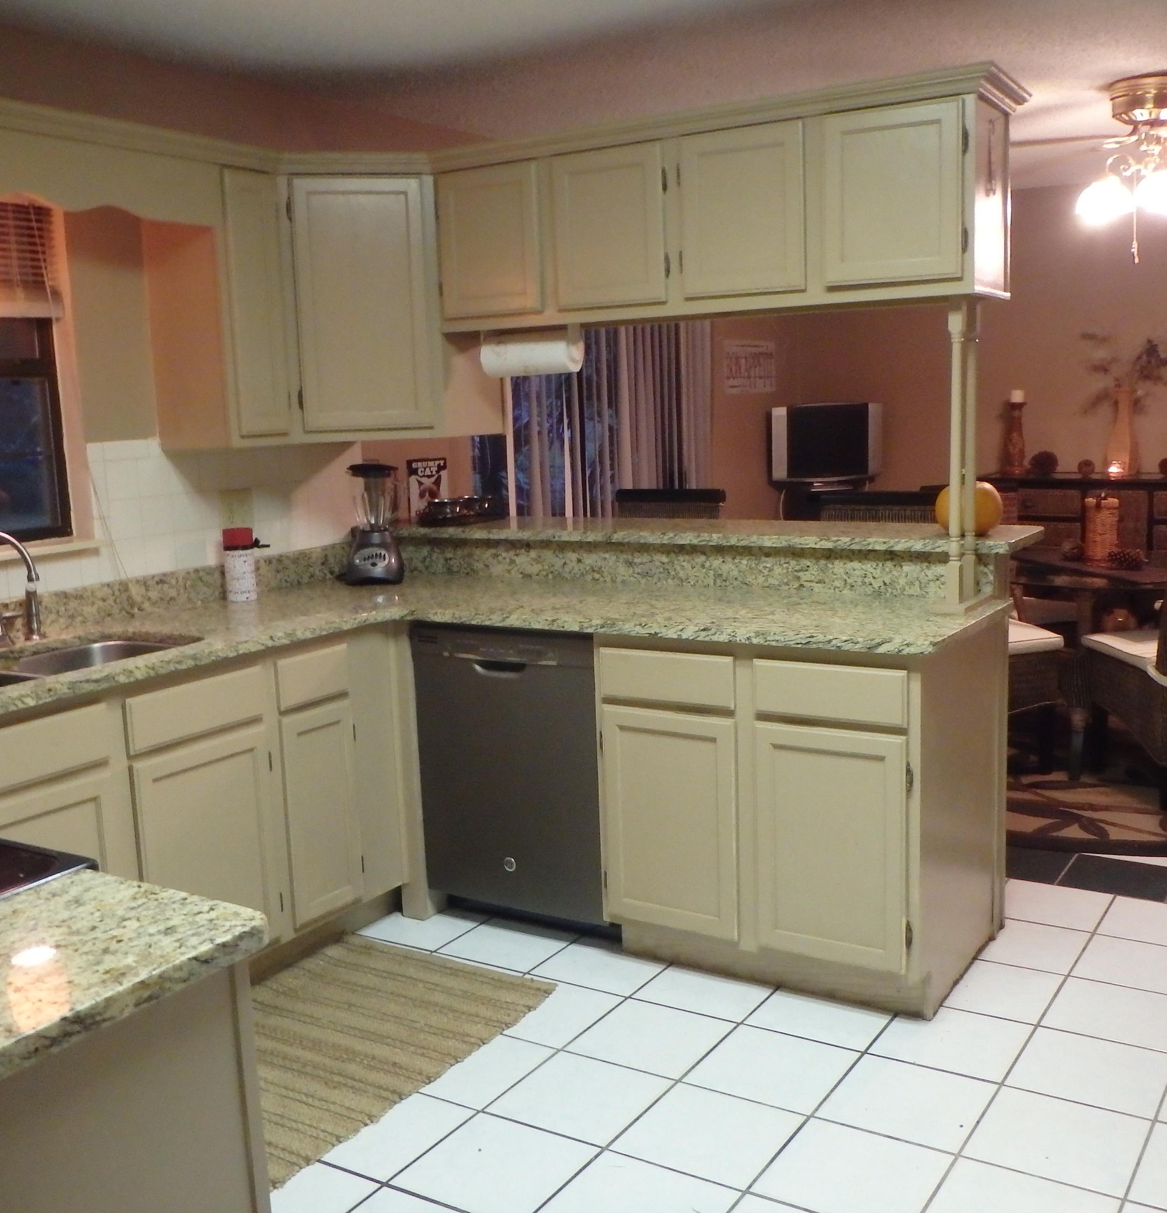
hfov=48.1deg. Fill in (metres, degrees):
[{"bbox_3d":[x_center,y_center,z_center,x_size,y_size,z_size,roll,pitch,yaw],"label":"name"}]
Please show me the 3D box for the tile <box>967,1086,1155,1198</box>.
[{"bbox_3d":[0.916,1.028,2.521,0.303,0.010,0.303,3,10,33],"label":"tile"}]

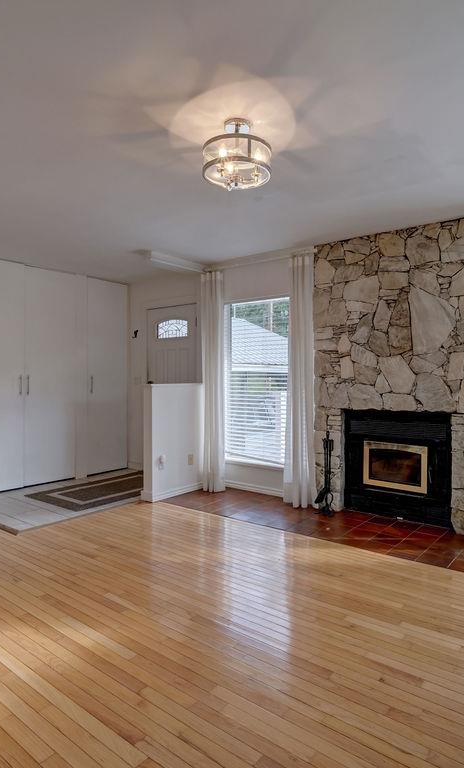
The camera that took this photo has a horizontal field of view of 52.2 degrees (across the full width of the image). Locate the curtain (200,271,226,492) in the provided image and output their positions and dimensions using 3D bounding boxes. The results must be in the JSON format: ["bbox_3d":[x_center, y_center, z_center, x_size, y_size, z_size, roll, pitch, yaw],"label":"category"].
[{"bbox_3d":[-0.194,-0.040,5.053,0.350,2.330,0.130,0,0,38],"label":"curtain"}]

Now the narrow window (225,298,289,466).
[{"bbox_3d":[0.360,-0.038,4.994,0.899,1.676,0.060,0,0,38],"label":"narrow window"}]

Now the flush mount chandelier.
[{"bbox_3d":[0.027,-1.131,2.349,0.338,0.315,0.338,0,0,0],"label":"flush mount chandelier"}]

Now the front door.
[{"bbox_3d":[-0.710,0.097,5.689,0.831,2.034,0.045,0,0,38],"label":"front door"}]

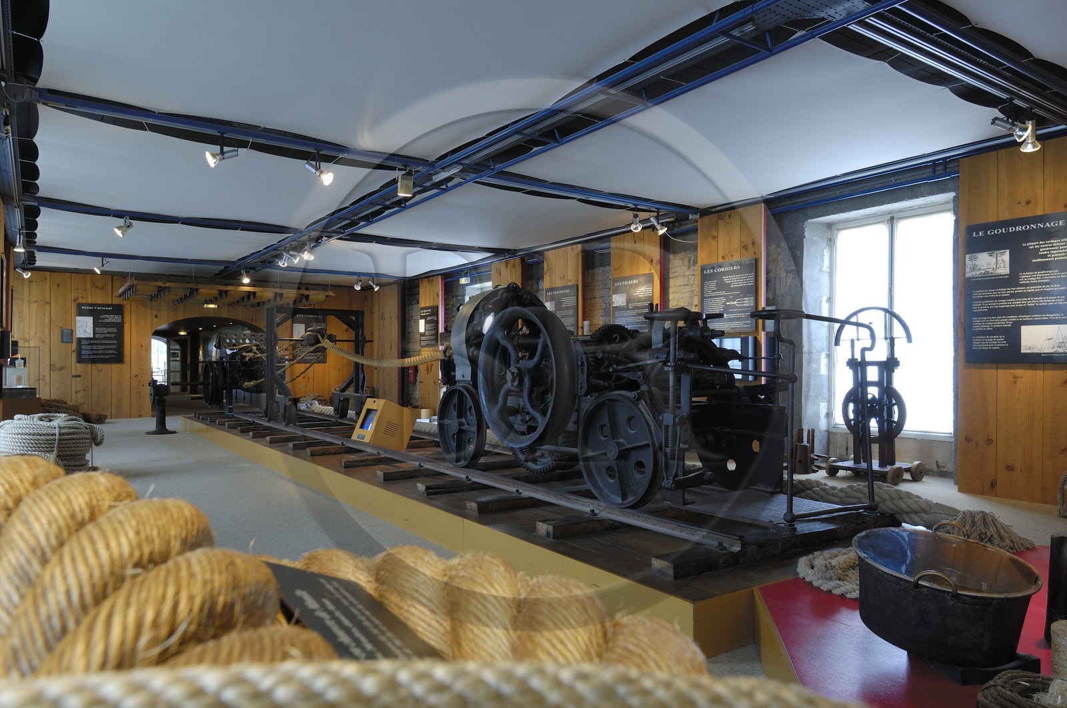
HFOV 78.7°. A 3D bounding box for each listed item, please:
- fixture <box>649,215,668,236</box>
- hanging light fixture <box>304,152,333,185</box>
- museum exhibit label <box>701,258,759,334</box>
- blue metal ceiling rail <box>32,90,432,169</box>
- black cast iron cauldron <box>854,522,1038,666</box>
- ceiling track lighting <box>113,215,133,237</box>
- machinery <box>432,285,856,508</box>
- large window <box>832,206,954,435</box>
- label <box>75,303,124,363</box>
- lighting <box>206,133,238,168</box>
[{"bbox_3d":[1.474,-1.561,7.666,0.209,0.304,0.122,0,-1,20],"label":"fixture"},{"bbox_3d":[-1.837,-1.596,5.582,0.244,0.303,0.122,0,-1,-4],"label":"hanging light fixture"},{"bbox_3d":[2.460,-0.724,8.250,0.020,0.890,0.830,0,-1,-36],"label":"museum exhibit label"},{"bbox_3d":[-2.240,-1.835,5.480,3.100,0.100,0.090,0,-1,-33],"label":"blue metal ceiling rail"},{"bbox_3d":[1.263,0.730,2.031,0.500,0.290,0.505,7,8,36],"label":"black cast iron cauldron"},{"bbox_3d":[-5.006,-1.570,7.974,0.195,0.276,0.122,1,-1,-42],"label":"ceiling track lighting"},{"bbox_3d":[0.620,0.150,4.720,1.450,1.550,3.100,0,-1,-36],"label":"machinery"},{"bbox_3d":[3.848,-0.306,7.025,0.100,2.319,1.317,1,-1,-37],"label":"large window"},{"bbox_3d":[-8.900,-0.415,13.383,0.800,1.220,0.020,1,-1,-33],"label":"label"},{"bbox_3d":[-2.464,-1.610,5.165,0.246,0.288,0.122,1,-1,-38],"label":"lighting"}]

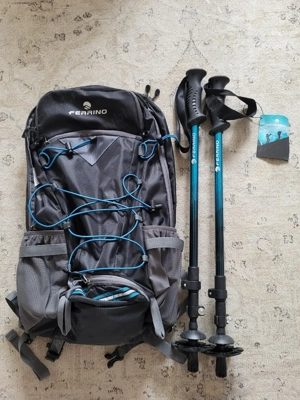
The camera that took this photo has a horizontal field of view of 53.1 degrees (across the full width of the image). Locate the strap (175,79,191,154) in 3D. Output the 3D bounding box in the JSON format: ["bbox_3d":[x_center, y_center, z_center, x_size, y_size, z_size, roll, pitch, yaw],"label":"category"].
[{"bbox_3d":[0.076,-0.195,0.694,0.038,0.035,0.186,0,81,0],"label":"strap"}]

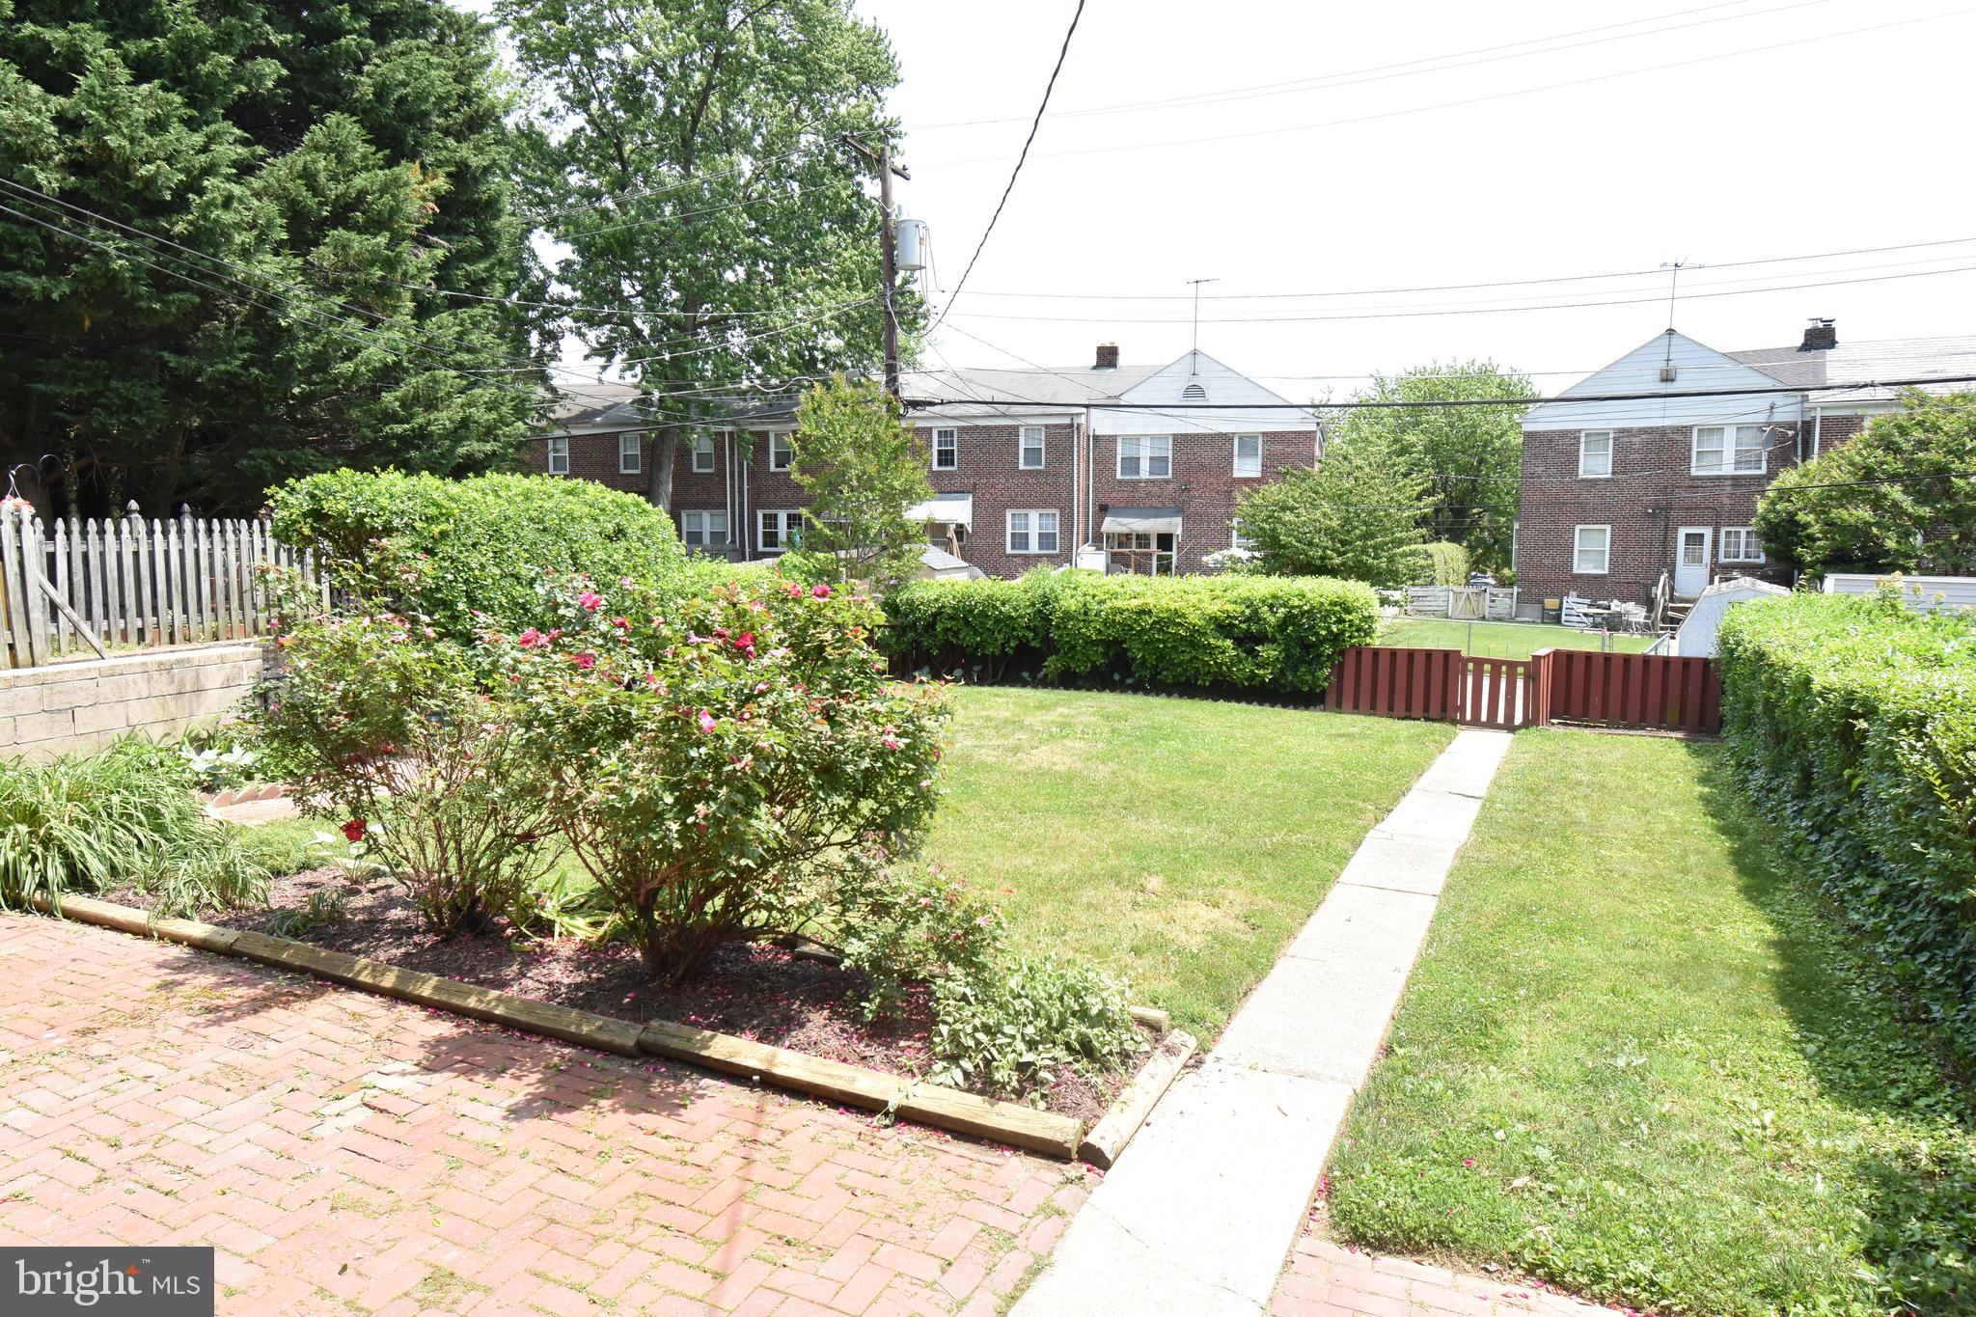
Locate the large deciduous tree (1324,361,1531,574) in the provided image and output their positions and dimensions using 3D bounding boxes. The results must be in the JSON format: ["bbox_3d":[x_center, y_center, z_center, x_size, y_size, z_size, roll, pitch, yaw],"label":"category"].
[{"bbox_3d":[18.218,-6.918,46.500,9.200,9.920,9.000,3,6,27],"label":"large deciduous tree"}]

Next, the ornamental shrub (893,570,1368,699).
[{"bbox_3d":[1.840,-0.350,18.080,8.100,1.900,1.250,3,6,29],"label":"ornamental shrub"}]

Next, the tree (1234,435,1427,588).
[{"bbox_3d":[9.049,-3.245,30.500,5.000,5.260,4.700,3,6,27],"label":"tree"}]

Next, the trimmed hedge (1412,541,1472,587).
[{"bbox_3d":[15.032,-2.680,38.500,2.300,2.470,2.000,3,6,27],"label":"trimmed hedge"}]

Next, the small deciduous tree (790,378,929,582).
[{"bbox_3d":[-2.259,-2.254,20.200,2.500,5.430,2.400,0,5,0],"label":"small deciduous tree"}]

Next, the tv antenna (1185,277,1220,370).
[{"bbox_3d":[7.112,-11.031,38.200,1.100,3.110,0.700,4,6,31],"label":"tv antenna"}]

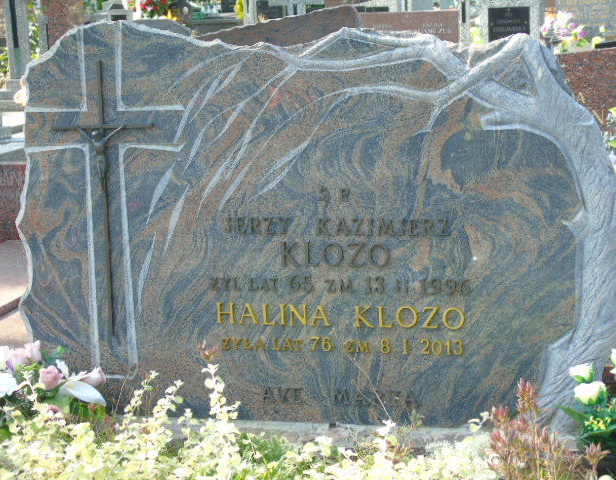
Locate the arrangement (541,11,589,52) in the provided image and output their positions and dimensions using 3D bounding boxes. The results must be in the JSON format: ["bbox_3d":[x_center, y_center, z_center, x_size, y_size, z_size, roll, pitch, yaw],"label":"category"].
[{"bbox_3d":[1.776,-1.440,10.500,0.310,0.260,0.270,-1,12,3],"label":"arrangement"}]

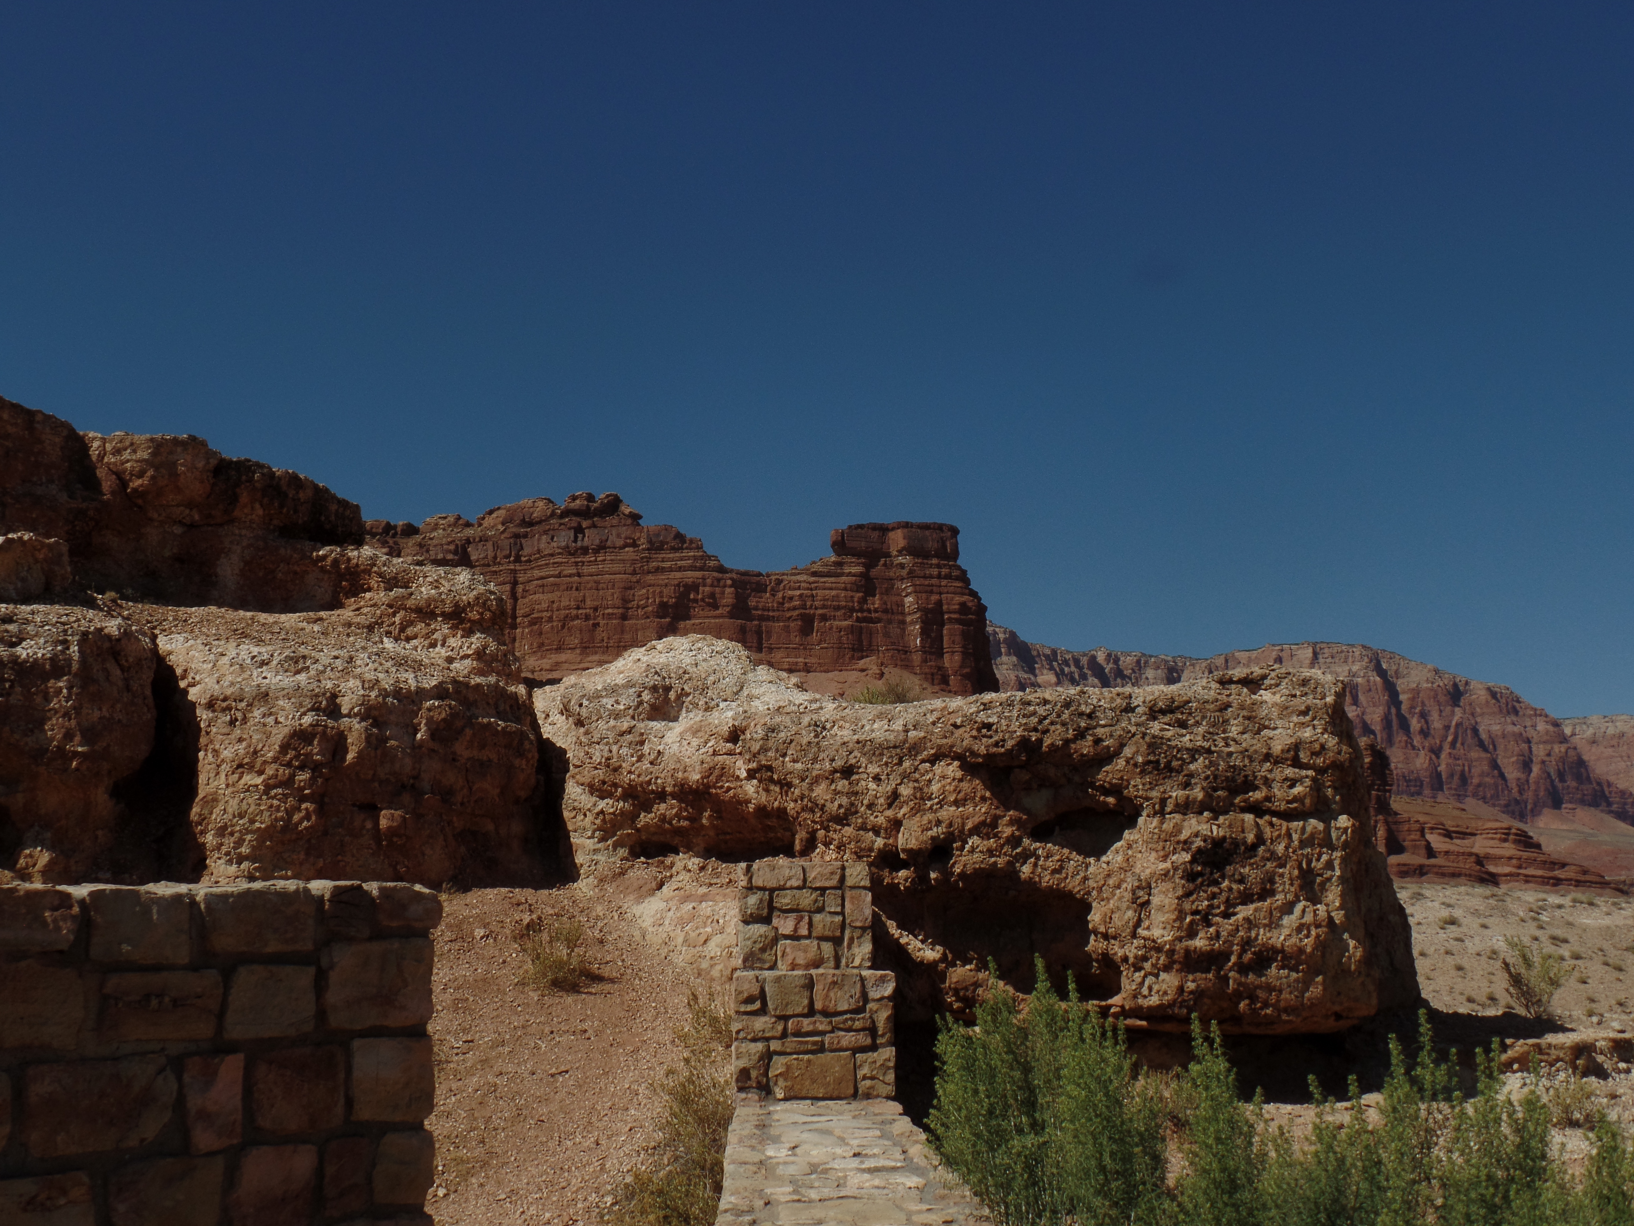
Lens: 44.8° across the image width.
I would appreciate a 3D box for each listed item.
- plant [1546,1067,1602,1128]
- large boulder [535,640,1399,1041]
[{"bbox_3d":[3.980,2.534,10.362,0.290,0.350,0.280,0,-7,0],"label":"plant"},{"bbox_3d":[1.137,1.501,12.863,5.400,2.350,2.900,-2,-9,14],"label":"large boulder"}]

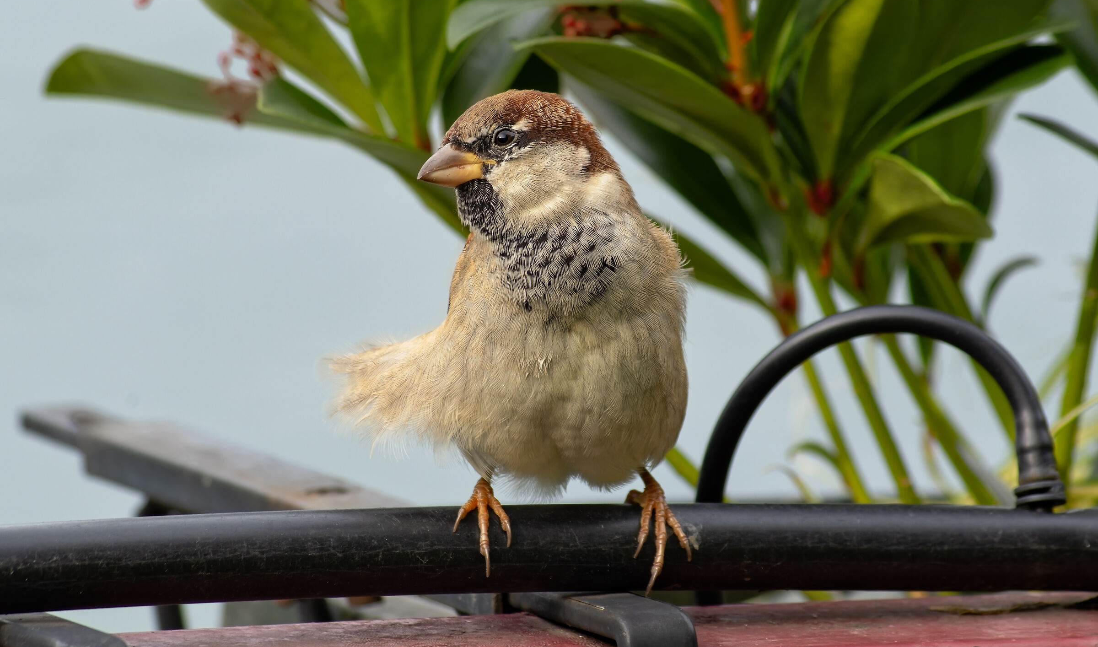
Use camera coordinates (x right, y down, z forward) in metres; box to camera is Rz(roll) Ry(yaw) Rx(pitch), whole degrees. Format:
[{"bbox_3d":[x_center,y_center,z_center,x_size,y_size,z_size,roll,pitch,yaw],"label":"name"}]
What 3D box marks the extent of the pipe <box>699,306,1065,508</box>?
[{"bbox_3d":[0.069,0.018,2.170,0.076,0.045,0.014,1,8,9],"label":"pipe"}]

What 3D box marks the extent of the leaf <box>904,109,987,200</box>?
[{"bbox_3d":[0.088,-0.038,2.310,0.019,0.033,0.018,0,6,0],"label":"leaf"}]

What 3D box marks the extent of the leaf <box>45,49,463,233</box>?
[{"bbox_3d":[-0.064,-0.038,2.280,0.102,0.024,0.030,22,6,2],"label":"leaf"}]

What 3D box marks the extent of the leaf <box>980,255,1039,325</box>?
[{"bbox_3d":[0.102,-0.007,2.310,0.006,0.019,0.008,41,0,-6],"label":"leaf"}]

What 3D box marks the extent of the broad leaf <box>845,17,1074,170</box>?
[{"bbox_3d":[0.089,-0.050,2.260,0.058,0.014,0.023,-32,17,12],"label":"broad leaf"}]

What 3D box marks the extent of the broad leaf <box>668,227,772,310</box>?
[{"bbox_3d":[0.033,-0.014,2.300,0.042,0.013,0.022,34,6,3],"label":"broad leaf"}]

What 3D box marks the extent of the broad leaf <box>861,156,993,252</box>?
[{"bbox_3d":[0.082,-0.026,2.250,0.029,0.022,0.030,-1,6,-11],"label":"broad leaf"}]

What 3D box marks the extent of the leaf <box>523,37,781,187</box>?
[{"bbox_3d":[0.022,-0.045,2.230,0.065,0.013,0.023,29,-33,-18],"label":"leaf"}]

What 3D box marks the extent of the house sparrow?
[{"bbox_3d":[-0.008,0.004,2.180,0.074,0.104,0.100,0,7,2],"label":"house sparrow"}]

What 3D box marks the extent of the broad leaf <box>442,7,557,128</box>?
[{"bbox_3d":[-0.012,-0.056,2.270,0.024,0.046,0.009,47,14,34],"label":"broad leaf"}]

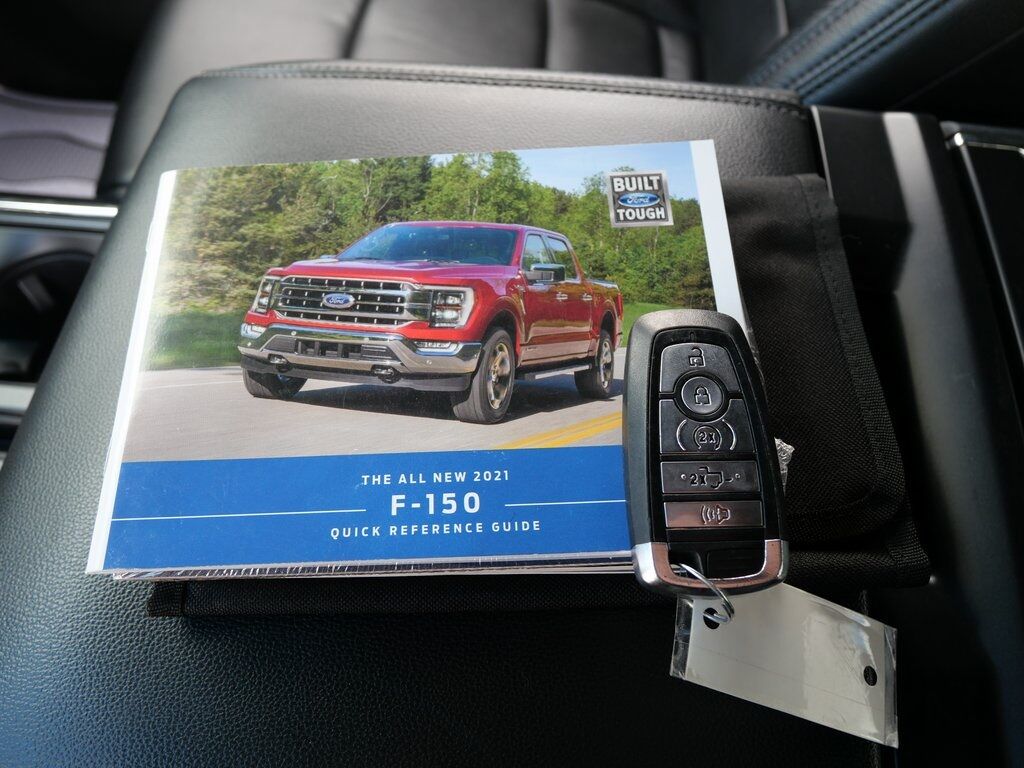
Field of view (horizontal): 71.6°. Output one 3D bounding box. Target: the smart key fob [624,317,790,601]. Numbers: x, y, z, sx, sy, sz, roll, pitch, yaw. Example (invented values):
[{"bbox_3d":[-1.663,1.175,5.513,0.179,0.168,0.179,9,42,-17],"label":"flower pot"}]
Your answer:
[{"bbox_3d":[0.053,0.017,0.202,0.043,0.015,0.083,-1,68,3],"label":"smart key fob"}]

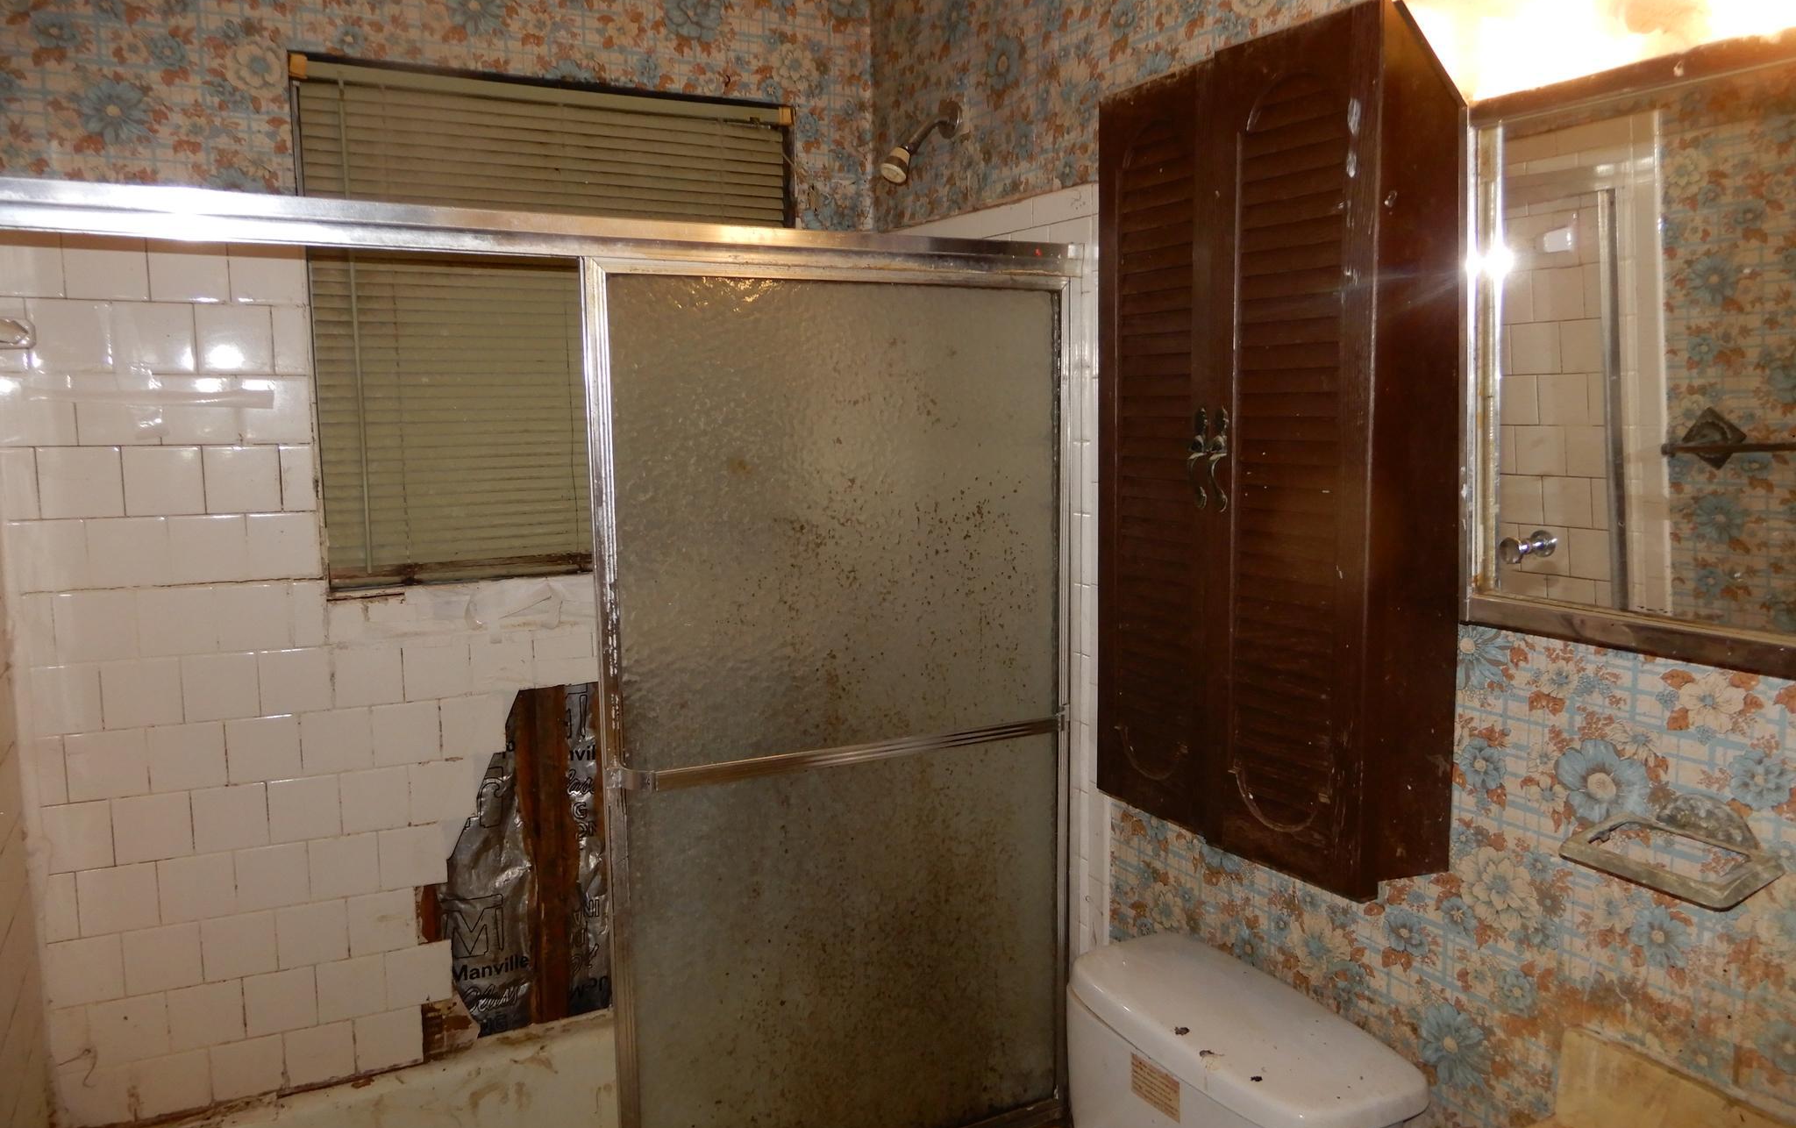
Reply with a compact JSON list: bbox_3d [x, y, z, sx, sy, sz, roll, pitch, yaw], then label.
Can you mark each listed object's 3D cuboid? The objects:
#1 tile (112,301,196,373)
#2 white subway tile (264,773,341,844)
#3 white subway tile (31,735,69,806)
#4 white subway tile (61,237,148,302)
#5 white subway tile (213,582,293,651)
[{"bbox_3d":[-1.141,-0.346,1.912,0.108,0.108,0.008,-4,8,-25],"label":"tile"},{"bbox_3d":[-0.998,0.409,2.088,0.108,0.108,0.009,-4,7,-27],"label":"white subway tile"},{"bbox_3d":[-1.302,0.318,1.914,0.045,0.108,0.009,-4,7,-28],"label":"white subway tile"},{"bbox_3d":[-1.176,-0.446,1.851,0.108,0.108,0.009,-4,9,-25],"label":"white subway tile"},{"bbox_3d":[-1.048,0.085,2.021,0.108,0.108,0.009,-4,7,-28],"label":"white subway tile"}]

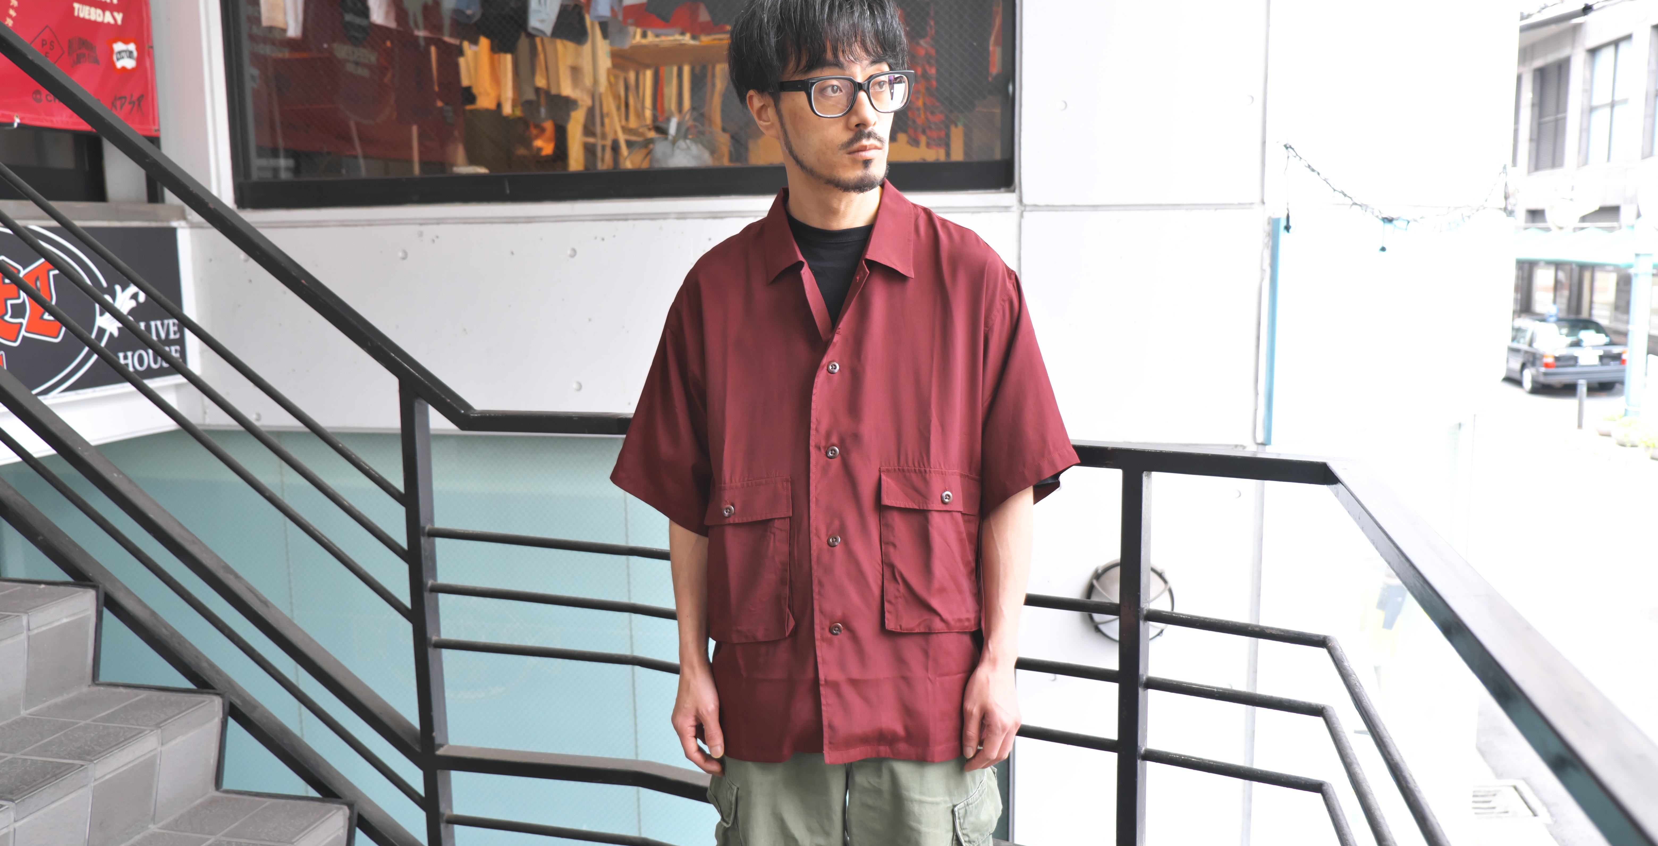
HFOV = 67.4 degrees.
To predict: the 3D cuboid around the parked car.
[{"bbox_3d":[15.900,-1.550,27.350,1.700,1.480,4.680,1,7,12],"label":"parked car"}]

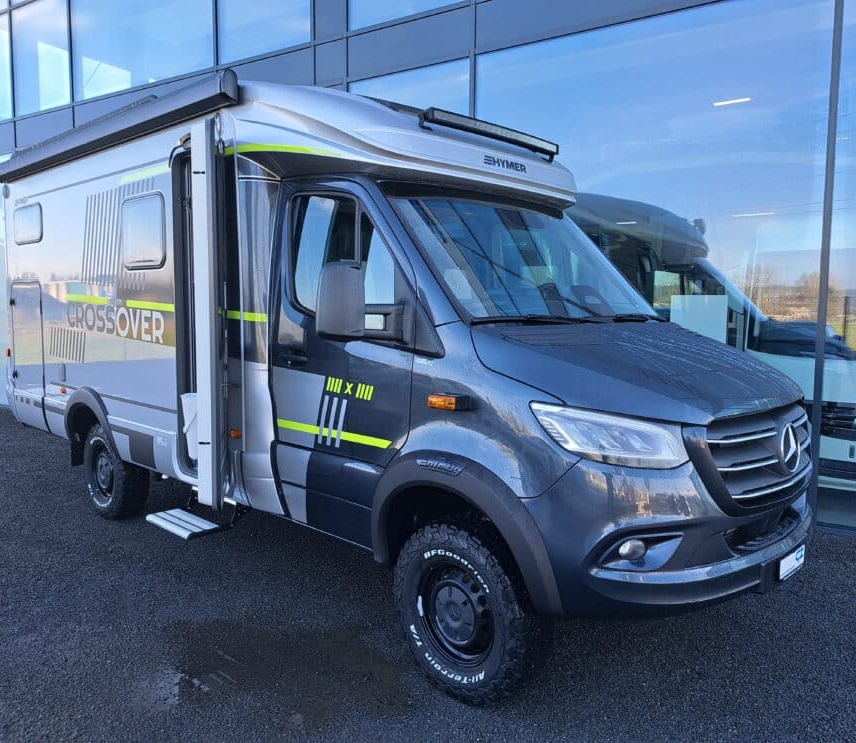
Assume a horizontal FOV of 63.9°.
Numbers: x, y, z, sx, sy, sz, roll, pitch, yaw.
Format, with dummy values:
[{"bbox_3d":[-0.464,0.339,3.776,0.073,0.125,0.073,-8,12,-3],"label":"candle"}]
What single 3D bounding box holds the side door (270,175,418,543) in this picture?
[{"bbox_3d":[-0.401,-0.064,3.426,1.110,1.770,0.190,6,7,42],"label":"side door"}]

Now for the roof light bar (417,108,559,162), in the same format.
[{"bbox_3d":[0.382,-1.304,3.850,0.110,0.110,1.180,6,7,42],"label":"roof light bar"}]

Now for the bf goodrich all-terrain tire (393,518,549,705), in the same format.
[{"bbox_3d":[0.184,1.057,3.066,0.780,0.780,0.260,6,7,42],"label":"bf goodrich all-terrain tire"}]

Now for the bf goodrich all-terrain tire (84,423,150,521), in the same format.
[{"bbox_3d":[-2.514,0.793,5.533,0.780,0.780,0.260,6,7,42],"label":"bf goodrich all-terrain tire"}]

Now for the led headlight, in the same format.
[{"bbox_3d":[0.713,0.261,2.697,0.480,0.270,0.450,6,7,42],"label":"led headlight"}]

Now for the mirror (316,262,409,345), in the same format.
[{"bbox_3d":[-0.266,-0.296,2.887,0.180,0.325,0.410,6,7,42],"label":"mirror"}]

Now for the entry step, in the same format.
[{"bbox_3d":[-1.458,0.914,4.078,0.500,0.050,0.210,6,7,42],"label":"entry step"}]

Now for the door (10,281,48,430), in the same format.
[{"bbox_3d":[-3.496,-0.152,6.035,0.810,1.270,0.060,6,7,42],"label":"door"}]

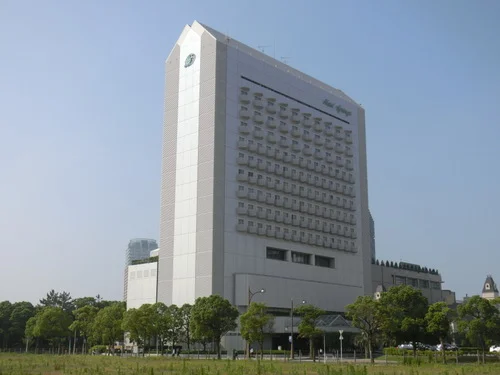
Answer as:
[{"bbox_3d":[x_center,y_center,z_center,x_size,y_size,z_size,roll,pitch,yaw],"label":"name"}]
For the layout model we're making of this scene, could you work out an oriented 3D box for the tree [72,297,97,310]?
[{"bbox_3d":[-35.325,29.494,138.973,5.780,12.027,5.780,3,-14,-14],"label":"tree"}]

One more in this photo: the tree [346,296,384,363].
[{"bbox_3d":[12.572,15.653,71.855,4.040,7.240,4.040,-2,-14,9],"label":"tree"}]

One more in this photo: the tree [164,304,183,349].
[{"bbox_3d":[-12.816,24.032,109.986,3.350,8.350,3.350,2,-14,-6],"label":"tree"}]

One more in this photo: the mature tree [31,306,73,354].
[{"bbox_3d":[-33.887,24.620,111.340,7.206,8.348,7.206,4,-14,-16],"label":"mature tree"}]

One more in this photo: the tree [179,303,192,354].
[{"bbox_3d":[-10.538,23.811,108.977,3.160,8.270,3.160,1,-14,-5],"label":"tree"}]

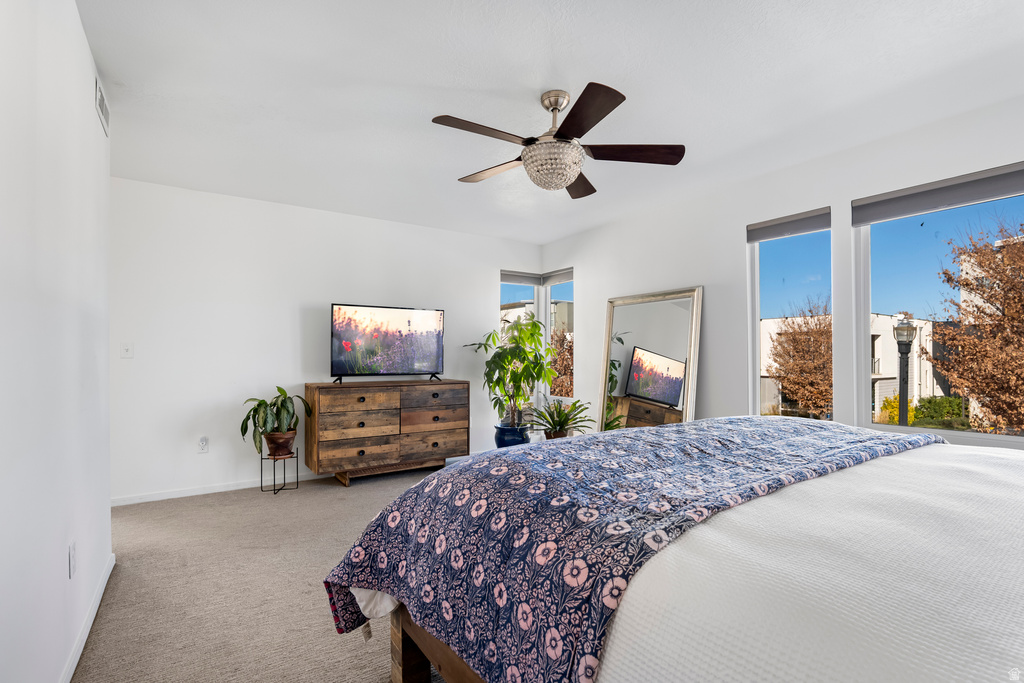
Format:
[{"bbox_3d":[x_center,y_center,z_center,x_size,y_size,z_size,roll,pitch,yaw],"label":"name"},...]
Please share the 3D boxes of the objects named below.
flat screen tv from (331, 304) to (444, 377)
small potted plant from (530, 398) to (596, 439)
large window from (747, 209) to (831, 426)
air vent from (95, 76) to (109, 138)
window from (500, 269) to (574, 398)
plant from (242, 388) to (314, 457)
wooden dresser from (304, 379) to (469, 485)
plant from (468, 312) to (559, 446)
[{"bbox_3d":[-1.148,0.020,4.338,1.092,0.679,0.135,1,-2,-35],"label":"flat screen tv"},{"bbox_3d":[0.540,0.921,4.783,0.655,0.641,0.620,0,-1,6],"label":"small potted plant"},{"bbox_3d":[2.017,-0.169,3.301,0.104,1.472,0.562,1,-2,-35],"label":"large window"},{"bbox_3d":[-1.957,-1.116,2.164,0.026,0.146,0.406,1,-2,-35],"label":"air vent"},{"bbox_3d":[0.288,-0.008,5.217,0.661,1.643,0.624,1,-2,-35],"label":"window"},{"bbox_3d":[-1.919,0.656,3.687,0.527,0.552,0.480,1,-2,-27],"label":"plant"},{"bbox_3d":[-1.119,0.813,4.251,1.397,0.837,0.461,1,-2,-35],"label":"wooden dresser"},{"bbox_3d":[-0.007,0.469,4.897,0.913,1.541,0.780,0,-1,0],"label":"plant"}]

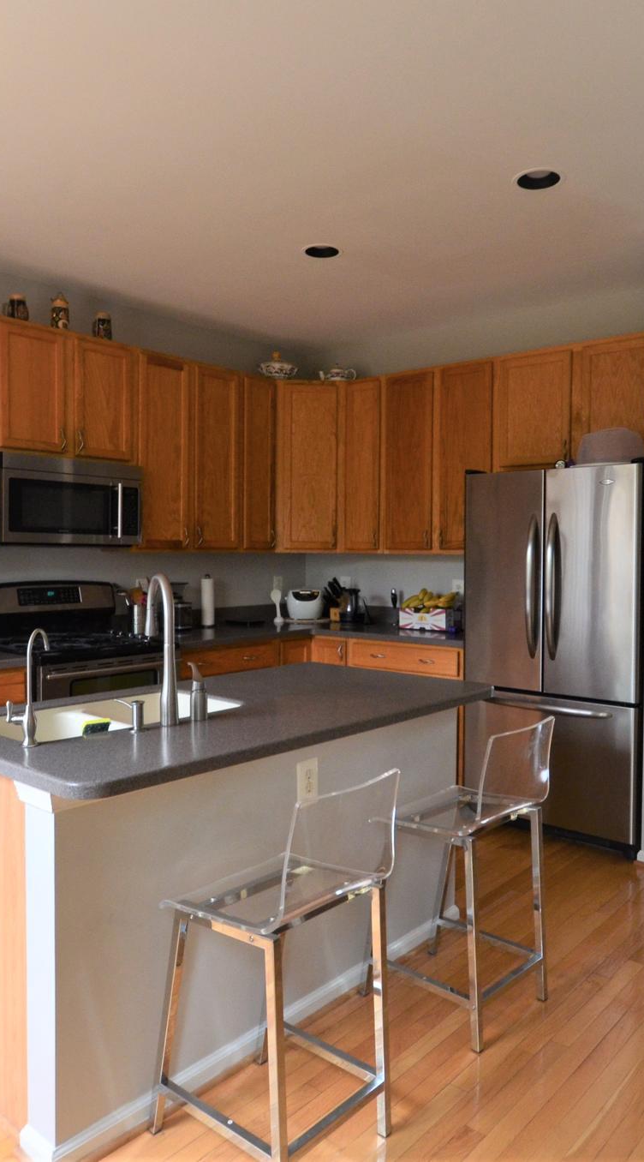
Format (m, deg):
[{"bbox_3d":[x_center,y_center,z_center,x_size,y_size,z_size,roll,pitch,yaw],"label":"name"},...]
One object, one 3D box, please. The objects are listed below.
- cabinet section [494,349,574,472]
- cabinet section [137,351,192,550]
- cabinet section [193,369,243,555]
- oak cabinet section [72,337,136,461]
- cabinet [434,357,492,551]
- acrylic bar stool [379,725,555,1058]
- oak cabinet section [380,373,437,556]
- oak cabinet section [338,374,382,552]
[{"bbox_3d":[1.208,-0.901,3.965,0.460,0.610,0.330,2,3,42],"label":"cabinet section"},{"bbox_3d":[-0.982,-0.699,4.149,0.330,1.062,0.377,2,3,42],"label":"cabinet section"},{"bbox_3d":[-0.729,-0.708,4.429,0.330,1.062,0.379,2,3,42],"label":"cabinet section"},{"bbox_3d":[-1.232,-0.923,3.862,0.330,0.596,0.372,2,3,42],"label":"oak cabinet section"},{"bbox_3d":[0.892,-0.691,4.211,0.360,1.069,0.345,2,2,35],"label":"cabinet"},{"bbox_3d":[0.412,0.842,2.215,0.455,0.875,0.390,2,2,43],"label":"acrylic bar stool"},{"bbox_3d":[0.616,-0.700,4.507,0.403,1.062,0.330,2,3,42],"label":"oak cabinet section"},{"bbox_3d":[0.343,-0.712,4.754,0.334,1.062,0.330,2,3,42],"label":"oak cabinet section"}]

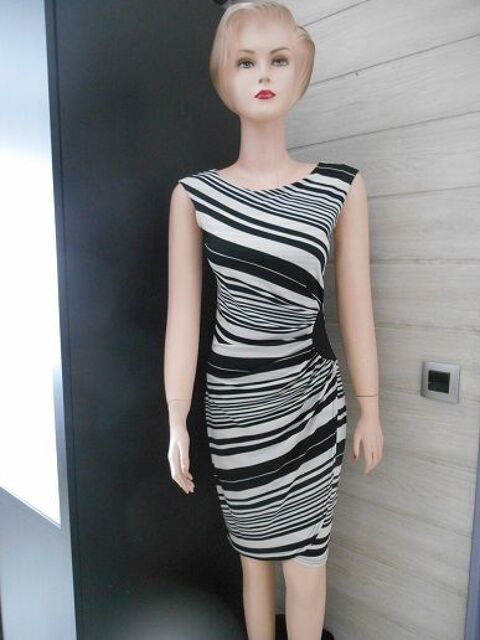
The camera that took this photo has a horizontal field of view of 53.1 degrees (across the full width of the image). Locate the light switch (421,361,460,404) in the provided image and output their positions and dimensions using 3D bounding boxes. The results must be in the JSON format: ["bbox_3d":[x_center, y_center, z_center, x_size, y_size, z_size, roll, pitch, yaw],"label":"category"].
[{"bbox_3d":[0.449,0.138,1.077,0.082,0.083,0.012,5,8,40],"label":"light switch"}]

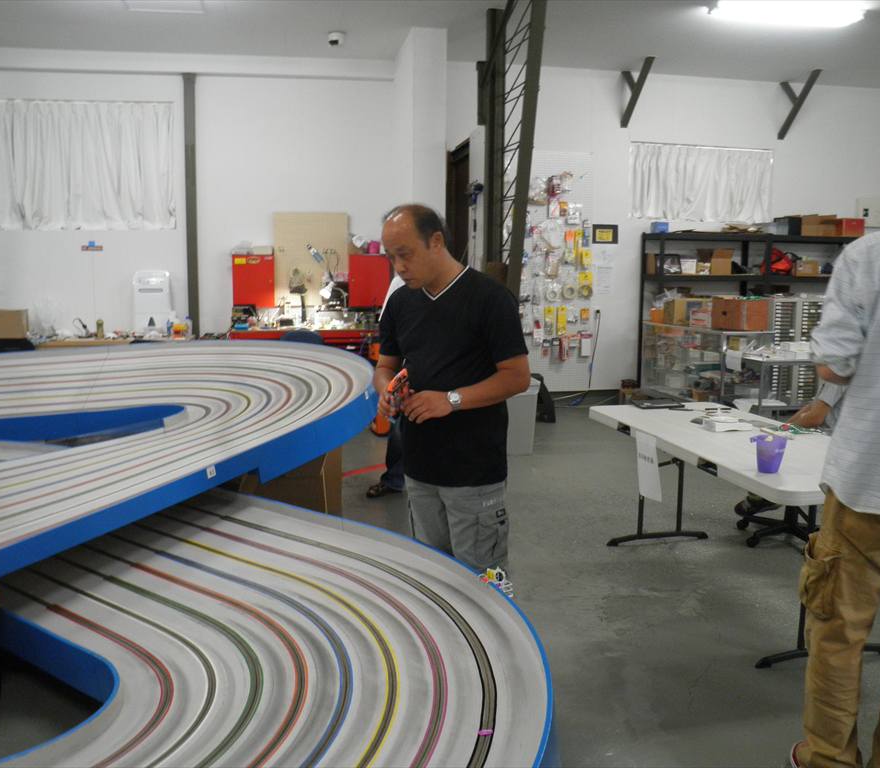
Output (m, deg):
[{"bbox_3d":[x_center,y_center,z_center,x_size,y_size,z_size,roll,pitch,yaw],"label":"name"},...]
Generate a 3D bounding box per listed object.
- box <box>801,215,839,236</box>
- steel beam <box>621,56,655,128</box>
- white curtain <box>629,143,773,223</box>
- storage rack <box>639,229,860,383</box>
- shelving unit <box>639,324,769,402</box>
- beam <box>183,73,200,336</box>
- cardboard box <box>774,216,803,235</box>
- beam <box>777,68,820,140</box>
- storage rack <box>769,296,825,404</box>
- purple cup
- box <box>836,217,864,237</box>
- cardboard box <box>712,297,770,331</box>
[{"bbox_3d":[3.986,-1.698,8.916,0.417,0.218,0.300,-1,8,-12],"label":"box"},{"bbox_3d":[1.934,-2.843,8.137,0.080,0.580,0.560,-1,8,-13],"label":"steel beam"},{"bbox_3d":[2.732,-2.098,8.660,1.620,0.790,0.090,-1,8,-13],"label":"white curtain"},{"bbox_3d":[3.373,-0.681,8.958,2.400,1.820,0.450,-1,8,-12],"label":"storage rack"},{"bbox_3d":[2.351,-0.044,7.431,0.500,0.950,1.530,-1,8,-10],"label":"shelving unit"},{"bbox_3d":[-2.371,-1.306,7.999,0.110,3.240,0.100,-1,8,-9],"label":"beam"},{"bbox_3d":[3.719,-1.672,8.828,0.155,0.186,0.240,-1,8,-12],"label":"cardboard box"},{"bbox_3d":[3.704,-2.871,8.539,0.080,0.580,0.560,-1,8,-13],"label":"beam"},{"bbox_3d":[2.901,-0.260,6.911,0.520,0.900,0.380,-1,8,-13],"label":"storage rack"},{"bbox_3d":[1.166,0.249,2.946,0.120,0.122,0.108,4,8,22],"label":"purple cup"},{"bbox_3d":[4.406,-1.689,9.011,0.271,0.189,0.300,-1,8,-12],"label":"box"},{"bbox_3d":[2.502,-0.579,6.896,0.290,0.256,0.340,-4,9,-30],"label":"cardboard box"}]

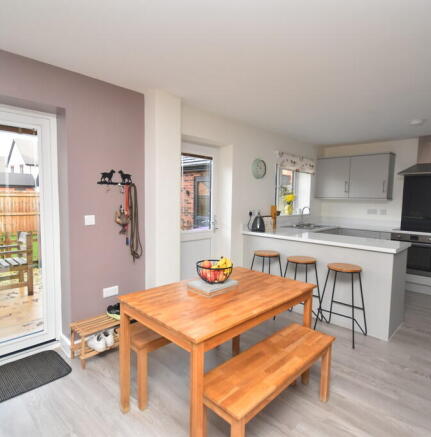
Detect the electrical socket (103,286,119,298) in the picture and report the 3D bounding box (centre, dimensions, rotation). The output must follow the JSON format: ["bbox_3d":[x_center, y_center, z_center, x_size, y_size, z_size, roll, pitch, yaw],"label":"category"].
[{"bbox_3d":[-0.979,0.693,2.565,0.147,0.087,0.012,-3,6,-44],"label":"electrical socket"}]

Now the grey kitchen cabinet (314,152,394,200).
[{"bbox_3d":[2.534,-0.728,5.023,0.320,0.760,1.210,-3,6,-44],"label":"grey kitchen cabinet"}]

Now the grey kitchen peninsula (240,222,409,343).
[{"bbox_3d":[1.320,0.692,3.513,0.740,0.910,1.840,-3,6,-44],"label":"grey kitchen peninsula"}]

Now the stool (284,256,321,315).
[{"bbox_3d":[0.973,0.821,3.131,0.400,0.700,0.400,-3,6,-44],"label":"stool"}]

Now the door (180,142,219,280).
[{"bbox_3d":[-0.291,0.099,3.487,0.900,2.050,0.070,-3,6,-44],"label":"door"}]

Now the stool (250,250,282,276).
[{"bbox_3d":[0.632,0.788,3.495,0.400,0.700,0.400,-3,6,-44],"label":"stool"}]

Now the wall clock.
[{"bbox_3d":[0.645,-0.719,3.968,0.290,0.290,0.045,-3,6,-44],"label":"wall clock"}]

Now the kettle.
[{"bbox_3d":[0.620,0.068,3.868,0.180,0.265,0.200,1,4,9],"label":"kettle"}]

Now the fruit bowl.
[{"bbox_3d":[-0.006,0.380,1.964,0.255,0.175,0.255,1,4,0],"label":"fruit bowl"}]

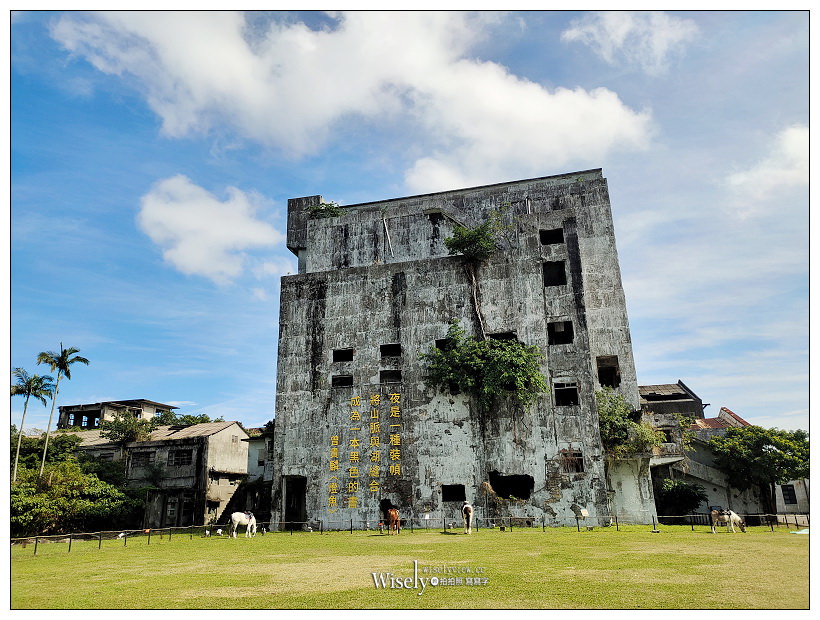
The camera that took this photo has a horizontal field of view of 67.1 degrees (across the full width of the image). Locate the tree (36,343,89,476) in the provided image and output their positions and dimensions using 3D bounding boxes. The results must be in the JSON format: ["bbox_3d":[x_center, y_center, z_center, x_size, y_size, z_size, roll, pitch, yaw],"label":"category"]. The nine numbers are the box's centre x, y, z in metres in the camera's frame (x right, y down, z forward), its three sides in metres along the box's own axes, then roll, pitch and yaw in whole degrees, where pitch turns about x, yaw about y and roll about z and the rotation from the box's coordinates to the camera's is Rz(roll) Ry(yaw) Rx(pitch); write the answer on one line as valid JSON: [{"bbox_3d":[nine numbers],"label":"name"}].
[{"bbox_3d":[-28.597,9.670,48.934,4.275,14.650,4.275,-6,-17,14],"label":"tree"}]

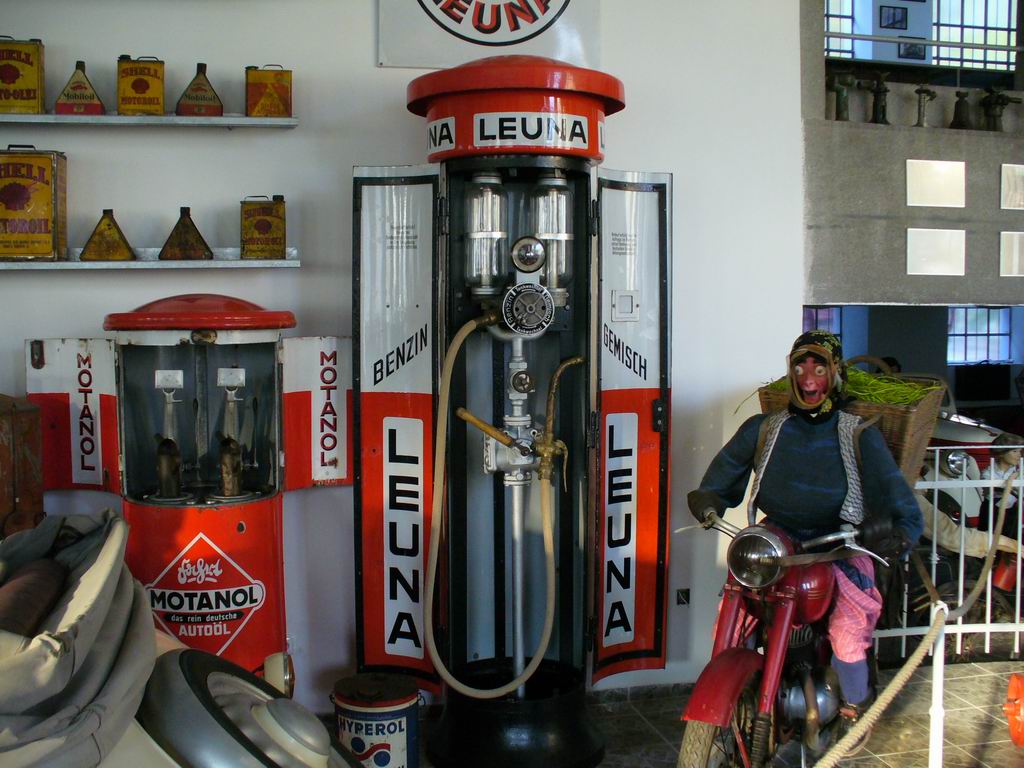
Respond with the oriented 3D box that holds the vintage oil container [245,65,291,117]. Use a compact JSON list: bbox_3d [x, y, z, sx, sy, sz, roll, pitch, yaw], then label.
[{"bbox_3d":[-0.792,-0.955,3.567,0.145,0.150,0.085,-1,5,-9],"label":"vintage oil container"}]

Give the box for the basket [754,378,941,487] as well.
[{"bbox_3d":[1.120,0.252,3.694,0.510,0.460,0.380,8,8,29],"label":"basket"}]

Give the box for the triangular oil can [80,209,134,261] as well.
[{"bbox_3d":[-1.289,-0.475,3.492,0.150,0.162,0.085,-1,5,-15],"label":"triangular oil can"}]

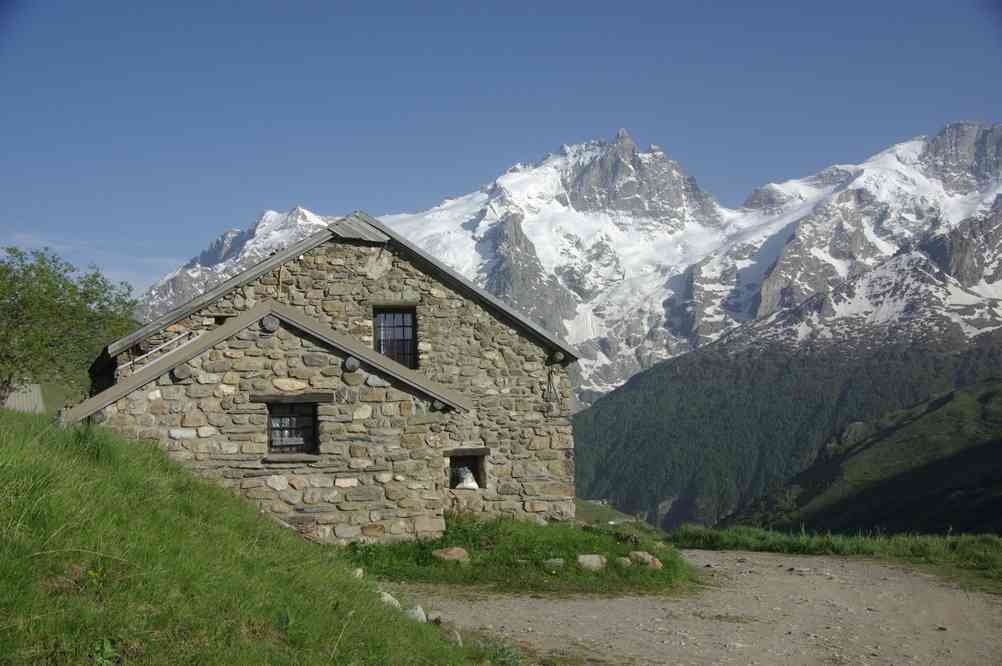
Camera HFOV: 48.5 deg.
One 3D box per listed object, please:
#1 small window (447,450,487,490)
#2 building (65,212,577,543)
[{"bbox_3d":[-0.573,2.165,17.546,0.671,0.625,0.200,1,-4,-22],"label":"small window"},{"bbox_3d":[-3.421,0.762,19.349,7.864,4.891,8.300,1,-4,-22],"label":"building"}]

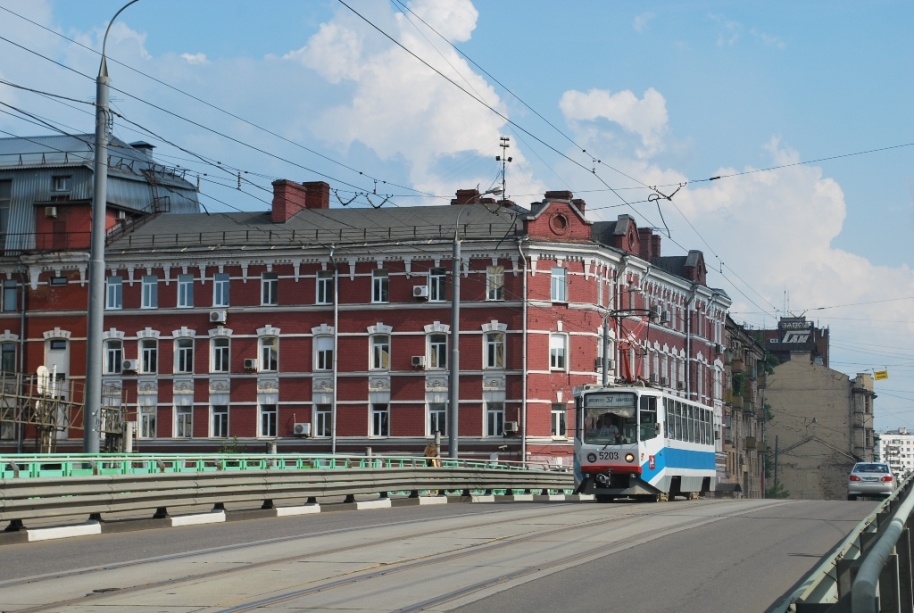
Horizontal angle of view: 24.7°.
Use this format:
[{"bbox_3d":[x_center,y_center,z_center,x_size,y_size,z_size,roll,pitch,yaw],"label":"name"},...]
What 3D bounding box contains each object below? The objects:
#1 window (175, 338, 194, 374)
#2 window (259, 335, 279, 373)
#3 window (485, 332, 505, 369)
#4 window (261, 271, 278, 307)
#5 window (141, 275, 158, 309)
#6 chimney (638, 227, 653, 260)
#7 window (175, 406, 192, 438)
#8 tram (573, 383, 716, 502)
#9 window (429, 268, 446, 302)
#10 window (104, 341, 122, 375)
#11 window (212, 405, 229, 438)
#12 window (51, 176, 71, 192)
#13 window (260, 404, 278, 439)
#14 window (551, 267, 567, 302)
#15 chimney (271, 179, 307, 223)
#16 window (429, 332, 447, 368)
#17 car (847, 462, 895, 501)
[{"bbox_3d":[-14.319,2.629,109.671,0.972,1.845,0.200,-1,-5,17],"label":"window"},{"bbox_3d":[-9.780,2.493,108.318,0.959,1.822,0.200,-1,-5,17],"label":"window"},{"bbox_3d":[1.895,2.212,104.833,0.926,1.763,0.200,-1,-5,17],"label":"window"},{"bbox_3d":[-9.354,-0.856,104.382,0.916,1.702,0.200,-1,-6,15],"label":"window"},{"bbox_3d":[-15.635,-0.712,106.114,0.903,1.699,0.200,-1,-6,15],"label":"window"},{"bbox_3d":[12.955,-4.243,143.183,0.800,2.442,0.950,-2,-5,19],"label":"chimney"},{"bbox_3d":[-13.745,5.846,104.930,0.943,1.609,0.200,-1,-6,15],"label":"window"},{"bbox_3d":[5.900,4.247,63.562,2.500,3.250,15.100,-1,-5,14],"label":"tram"},{"bbox_3d":[-0.935,-1.037,102.059,0.896,1.694,0.200,-1,-6,15],"label":"window"},{"bbox_3d":[-17.492,2.589,106.299,0.964,1.758,0.200,-1,-6,15],"label":"window"},{"bbox_3d":[-12.322,5.997,108.759,0.852,1.720,0.200,-1,-5,17],"label":"window"},{"bbox_3d":[-21.547,-6.673,113.696,1.192,0.861,0.250,-1,-6,18],"label":"window"},{"bbox_3d":[-9.697,5.954,107.973,0.902,1.707,0.200,-1,-5,17],"label":"window"},{"bbox_3d":[4.998,-1.048,101.704,0.898,1.717,0.200,3,-6,-27],"label":"window"},{"bbox_3d":[-8.849,-5.269,109.996,0.747,2.274,3.100,-1,-6,15],"label":"chimney"},{"bbox_3d":[-0.978,2.230,105.695,0.881,1.778,0.200,-1,-5,17],"label":"window"},{"bbox_3d":[15.936,6.704,79.800,1.710,1.470,4.400,0,-5,13],"label":"car"}]

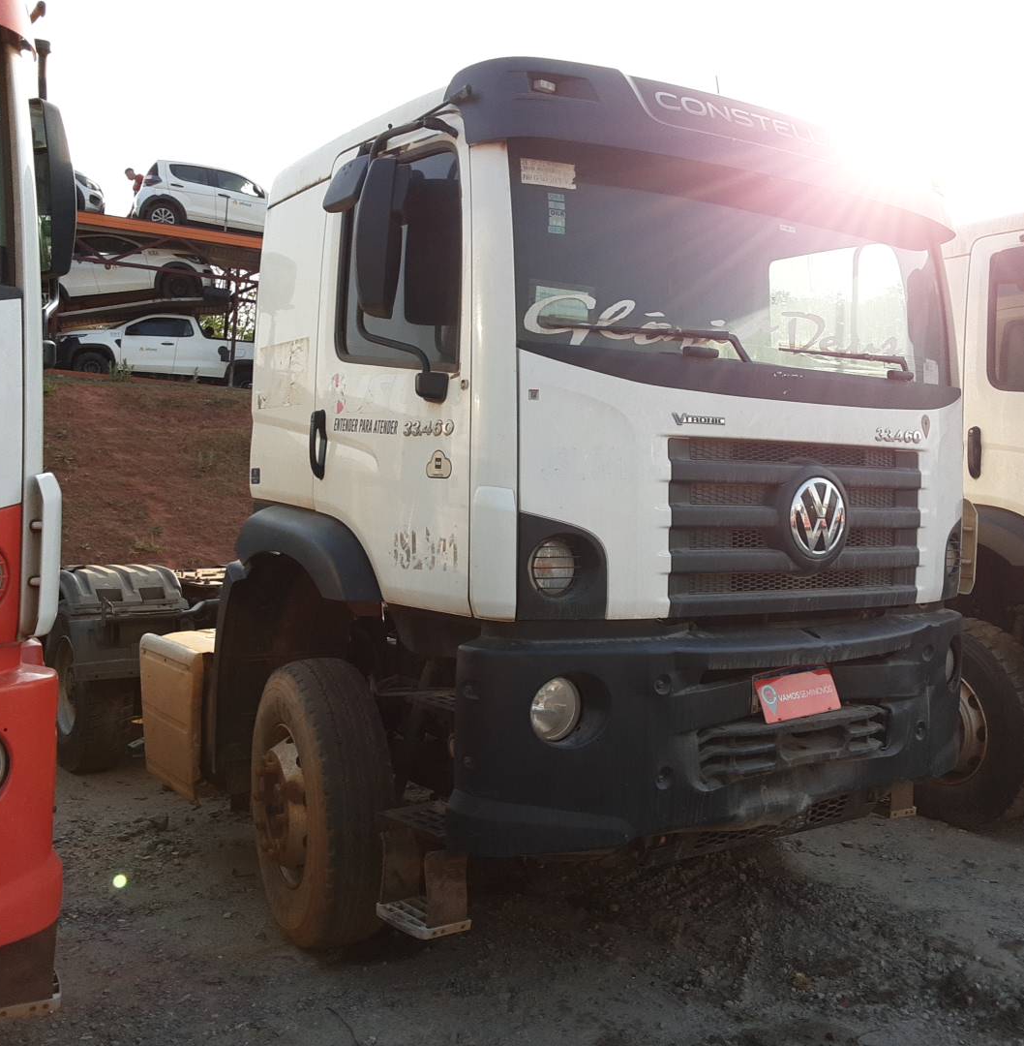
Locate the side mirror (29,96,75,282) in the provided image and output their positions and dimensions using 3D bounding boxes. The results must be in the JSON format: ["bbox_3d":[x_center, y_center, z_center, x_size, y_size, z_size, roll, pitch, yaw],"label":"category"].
[{"bbox_3d":[-1.277,-0.926,3.130,0.110,0.475,0.190,0,1,-34],"label":"side mirror"}]

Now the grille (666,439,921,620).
[{"bbox_3d":[0.994,0.016,3.804,1.190,0.555,0.110,0,1,-33],"label":"grille"}]

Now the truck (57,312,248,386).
[{"bbox_3d":[-6.415,-3.107,20.833,4.470,1.560,1.730,0,1,-33],"label":"truck"}]

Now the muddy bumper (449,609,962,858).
[{"bbox_3d":[0.918,0.690,3.928,2.410,0.665,0.420,0,1,-33],"label":"muddy bumper"}]

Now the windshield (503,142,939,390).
[{"bbox_3d":[0.926,-0.805,3.905,2.100,0.720,0.360,0,1,-33],"label":"windshield"}]

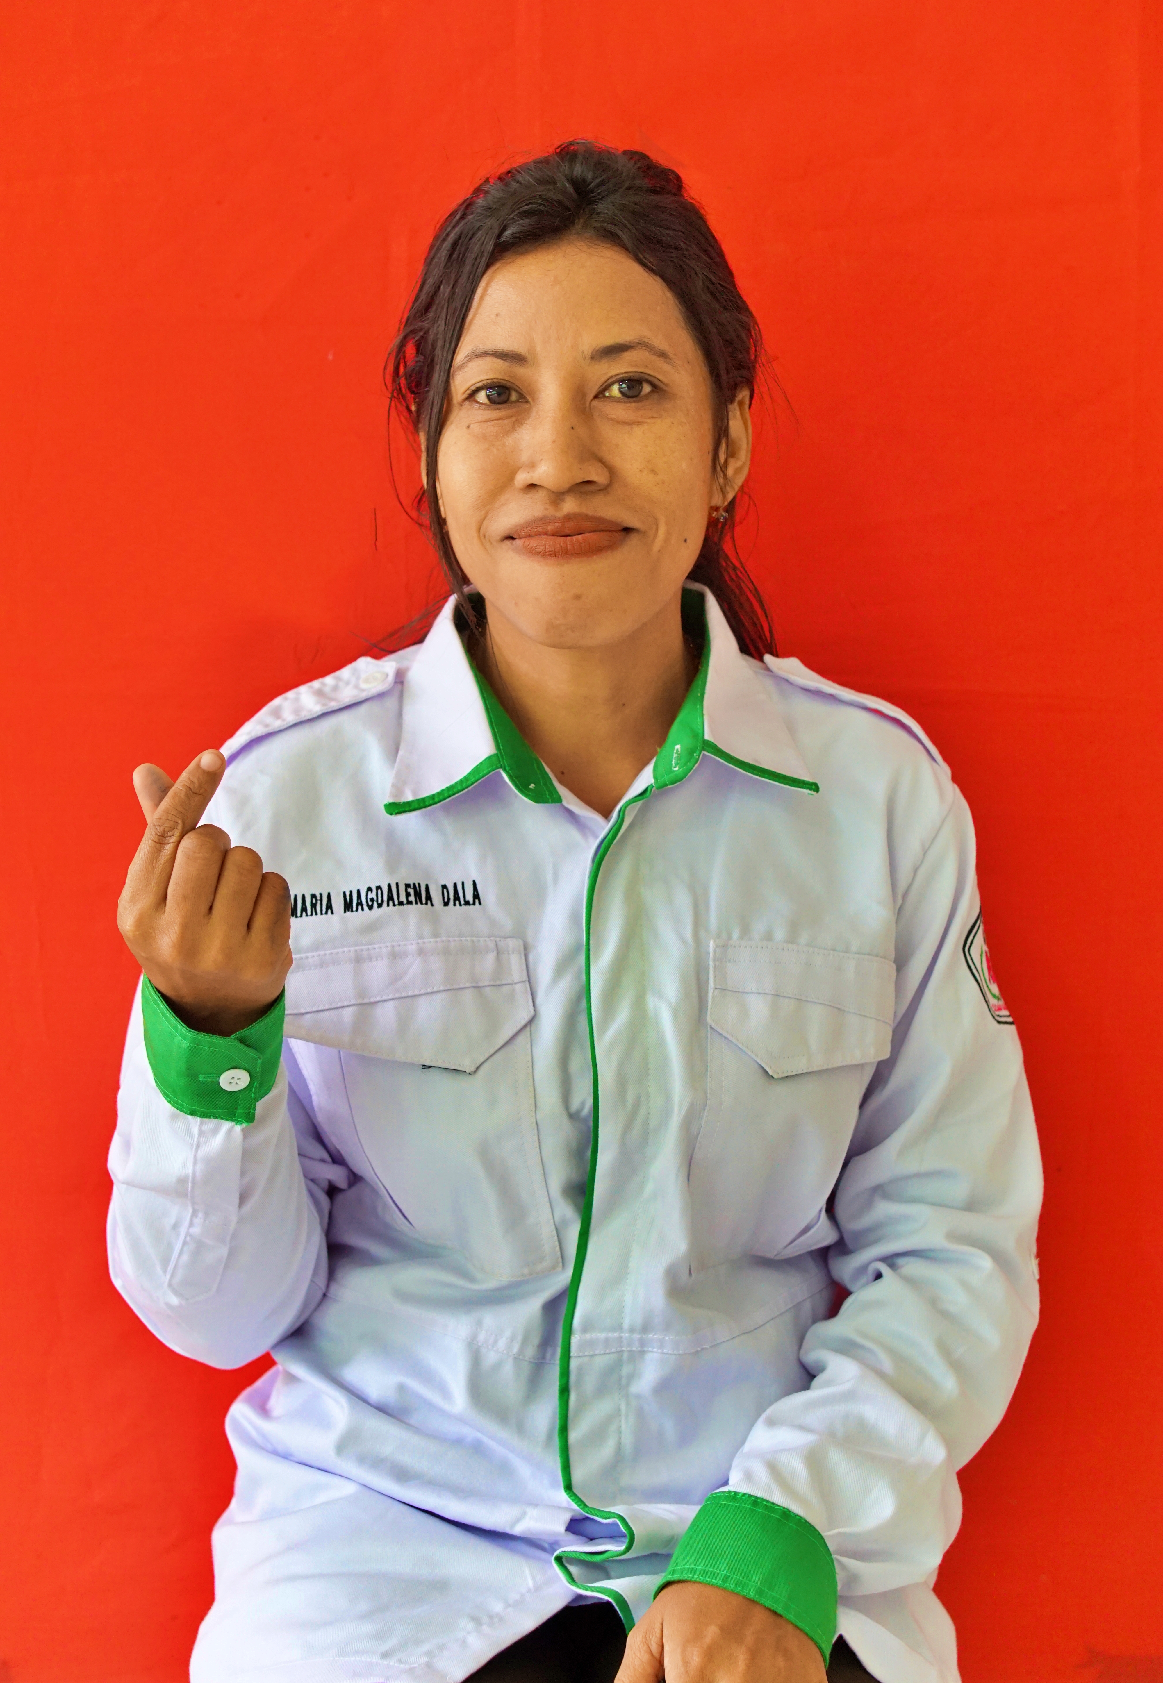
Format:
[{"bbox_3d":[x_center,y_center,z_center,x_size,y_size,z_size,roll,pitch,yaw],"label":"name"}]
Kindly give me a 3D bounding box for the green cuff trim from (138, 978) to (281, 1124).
[{"bbox_3d":[-0.161,0.085,1.785,0.065,0.060,0.075,-4,40,-4],"label":"green cuff trim"}]

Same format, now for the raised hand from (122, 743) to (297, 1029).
[{"bbox_3d":[-0.161,0.021,1.745,0.077,0.123,0.090,0,5,-6],"label":"raised hand"}]

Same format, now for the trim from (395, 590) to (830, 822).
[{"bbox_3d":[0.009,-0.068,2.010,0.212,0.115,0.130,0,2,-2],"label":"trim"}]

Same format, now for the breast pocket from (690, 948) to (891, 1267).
[{"bbox_3d":[0.101,0.126,1.945,0.105,0.163,0.040,0,1,-22],"label":"breast pocket"}]

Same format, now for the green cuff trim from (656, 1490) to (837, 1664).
[{"bbox_3d":[0.077,0.326,1.790,0.087,0.060,0.060,22,-41,-4],"label":"green cuff trim"}]

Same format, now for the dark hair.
[{"bbox_3d":[0.000,-0.222,2.045,0.195,0.260,0.210,-2,0,4],"label":"dark hair"}]

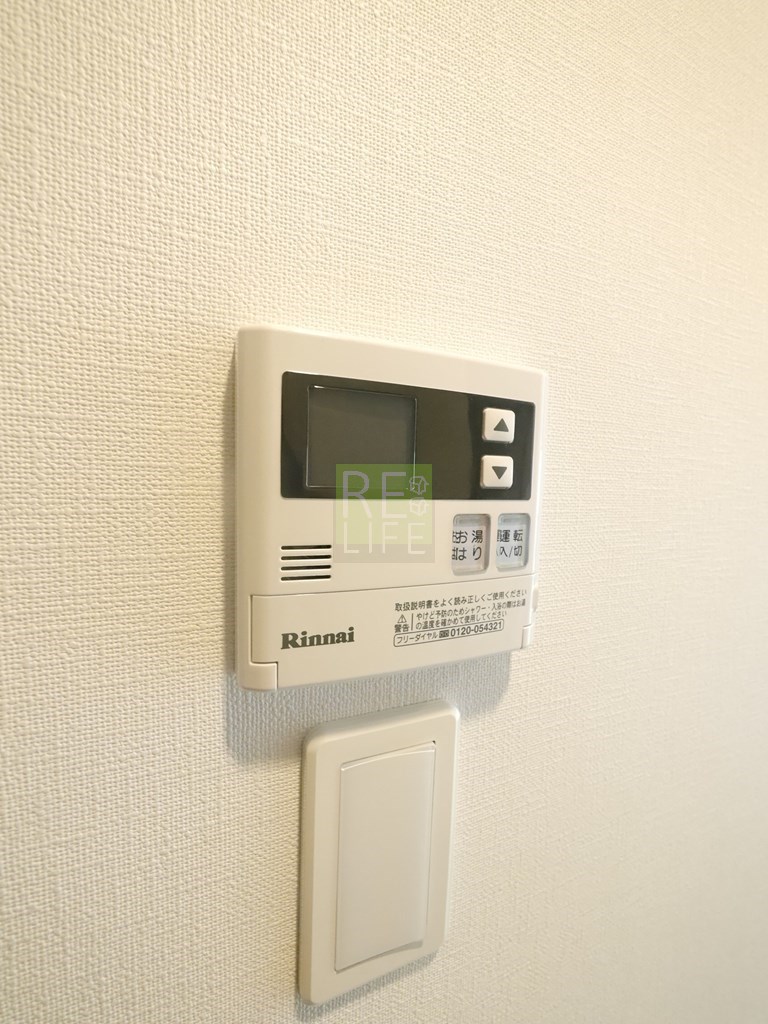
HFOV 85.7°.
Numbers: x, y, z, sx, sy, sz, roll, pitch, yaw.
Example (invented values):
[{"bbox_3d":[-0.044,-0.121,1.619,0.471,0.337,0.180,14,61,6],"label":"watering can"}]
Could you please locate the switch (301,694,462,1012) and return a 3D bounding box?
[{"bbox_3d":[0.001,0.143,0.174,0.070,0.120,0.010,0,6,-22],"label":"switch"}]

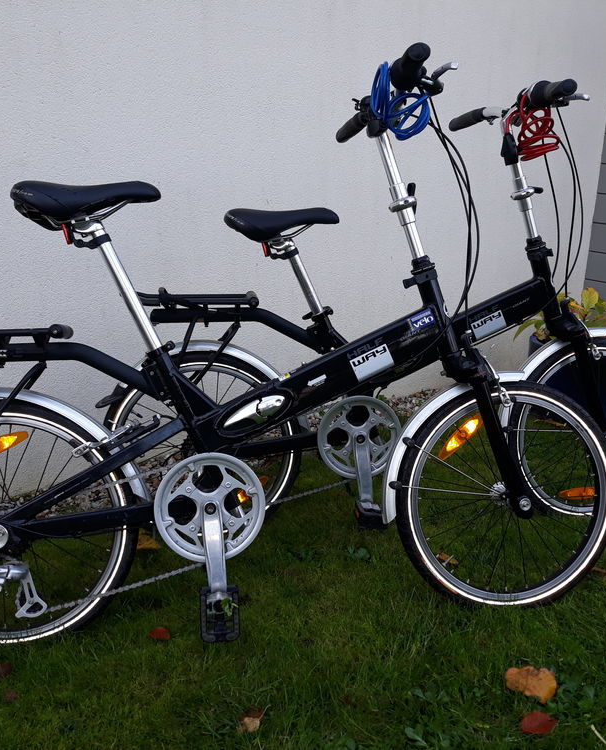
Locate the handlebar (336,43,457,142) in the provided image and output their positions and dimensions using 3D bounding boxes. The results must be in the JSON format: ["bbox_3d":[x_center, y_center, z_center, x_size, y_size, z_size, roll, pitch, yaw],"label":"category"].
[{"bbox_3d":[0.152,-0.523,1.536,0.110,0.090,0.550,-3,3,-11],"label":"handlebar"}]

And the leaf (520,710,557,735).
[{"bbox_3d":[0.397,0.587,1.317,0.062,0.015,0.047,1,18,0],"label":"leaf"}]

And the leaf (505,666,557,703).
[{"bbox_3d":[0.412,0.556,1.404,0.086,0.020,0.074,8,19,20],"label":"leaf"}]

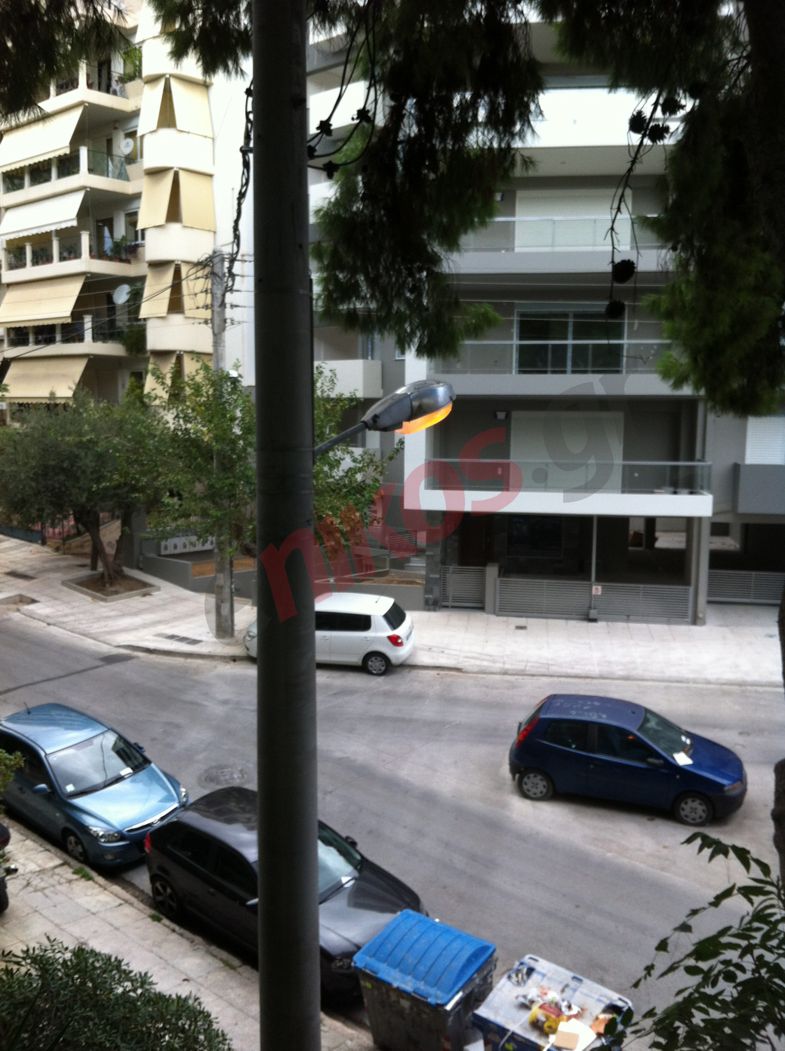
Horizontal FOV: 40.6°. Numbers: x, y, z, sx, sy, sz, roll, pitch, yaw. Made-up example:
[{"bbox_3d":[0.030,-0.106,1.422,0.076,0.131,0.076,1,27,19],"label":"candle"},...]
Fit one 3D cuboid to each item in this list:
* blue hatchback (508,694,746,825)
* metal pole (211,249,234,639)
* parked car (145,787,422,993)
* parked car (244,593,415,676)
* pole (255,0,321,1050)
[{"bbox_3d":[3.846,3.738,17.398,3.800,1.480,1.660,4,11,19],"label":"blue hatchback"},{"bbox_3d":[-4.154,-1.888,25.746,0.360,9.400,0.360,0,8,0],"label":"metal pole"},{"bbox_3d":[-1.385,4.620,13.718,4.210,1.421,1.765,9,13,40],"label":"parked car"},{"bbox_3d":[-1.490,2.462,24.577,3.990,1.500,1.660,2,9,11],"label":"parked car"},{"bbox_3d":[-0.599,1.038,6.014,0.380,10.600,0.380,0,8,0],"label":"pole"}]

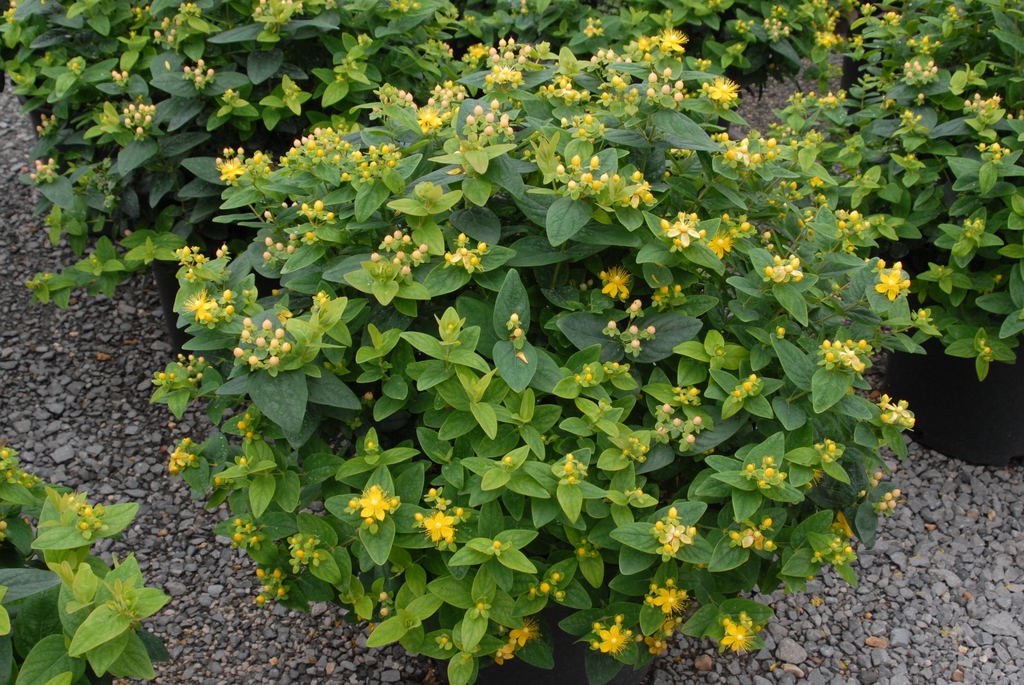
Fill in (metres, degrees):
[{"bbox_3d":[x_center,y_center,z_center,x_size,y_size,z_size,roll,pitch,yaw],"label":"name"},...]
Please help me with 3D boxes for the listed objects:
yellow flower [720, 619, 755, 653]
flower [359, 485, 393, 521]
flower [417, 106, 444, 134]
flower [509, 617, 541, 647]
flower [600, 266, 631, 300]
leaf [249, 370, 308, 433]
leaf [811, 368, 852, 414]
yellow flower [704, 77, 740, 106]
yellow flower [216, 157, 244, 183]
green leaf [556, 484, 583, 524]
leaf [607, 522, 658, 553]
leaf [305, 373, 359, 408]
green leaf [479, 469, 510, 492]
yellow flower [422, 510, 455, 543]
[{"bbox_3d":[0.234,0.304,1.240,0.034,0.034,0.018,0,-8,-1],"label":"yellow flower"},{"bbox_3d":[-0.137,0.161,1.200,0.033,0.018,0.034,0,77,-7],"label":"flower"},{"bbox_3d":[-0.097,-0.264,1.420,0.032,0.020,0.032,0,72,-4],"label":"flower"},{"bbox_3d":[0.013,0.304,1.260,0.032,0.020,0.032,0,62,-17],"label":"flower"},{"bbox_3d":[0.096,-0.055,1.110,0.030,0.020,0.030,-4,53,-6],"label":"flower"},{"bbox_3d":[-0.245,0.061,1.250,0.060,0.072,0.016,-12,-10,-8],"label":"leaf"},{"bbox_3d":[0.339,0.052,1.270,0.040,0.050,0.013,22,-7,4],"label":"leaf"},{"bbox_3d":[0.215,-0.256,1.220,0.034,0.022,0.034,-9,51,-15],"label":"yellow flower"},{"bbox_3d":[-0.330,-0.203,1.400,0.030,0.019,0.030,-15,33,3],"label":"yellow flower"},{"bbox_3d":[0.058,0.161,1.200,0.026,0.011,0.044,-6,71,1],"label":"green leaf"},{"bbox_3d":[0.108,0.170,1.040,0.050,0.010,0.027,10,58,-23],"label":"leaf"},{"bbox_3d":[-0.193,0.052,1.280,0.071,0.012,0.038,31,64,4],"label":"leaf"},{"bbox_3d":[-0.014,0.120,1.040,0.022,0.008,0.037,41,51,19],"label":"green leaf"},{"bbox_3d":[-0.074,0.185,1.200,0.033,0.032,0.018,0,-9,-4],"label":"yellow flower"}]

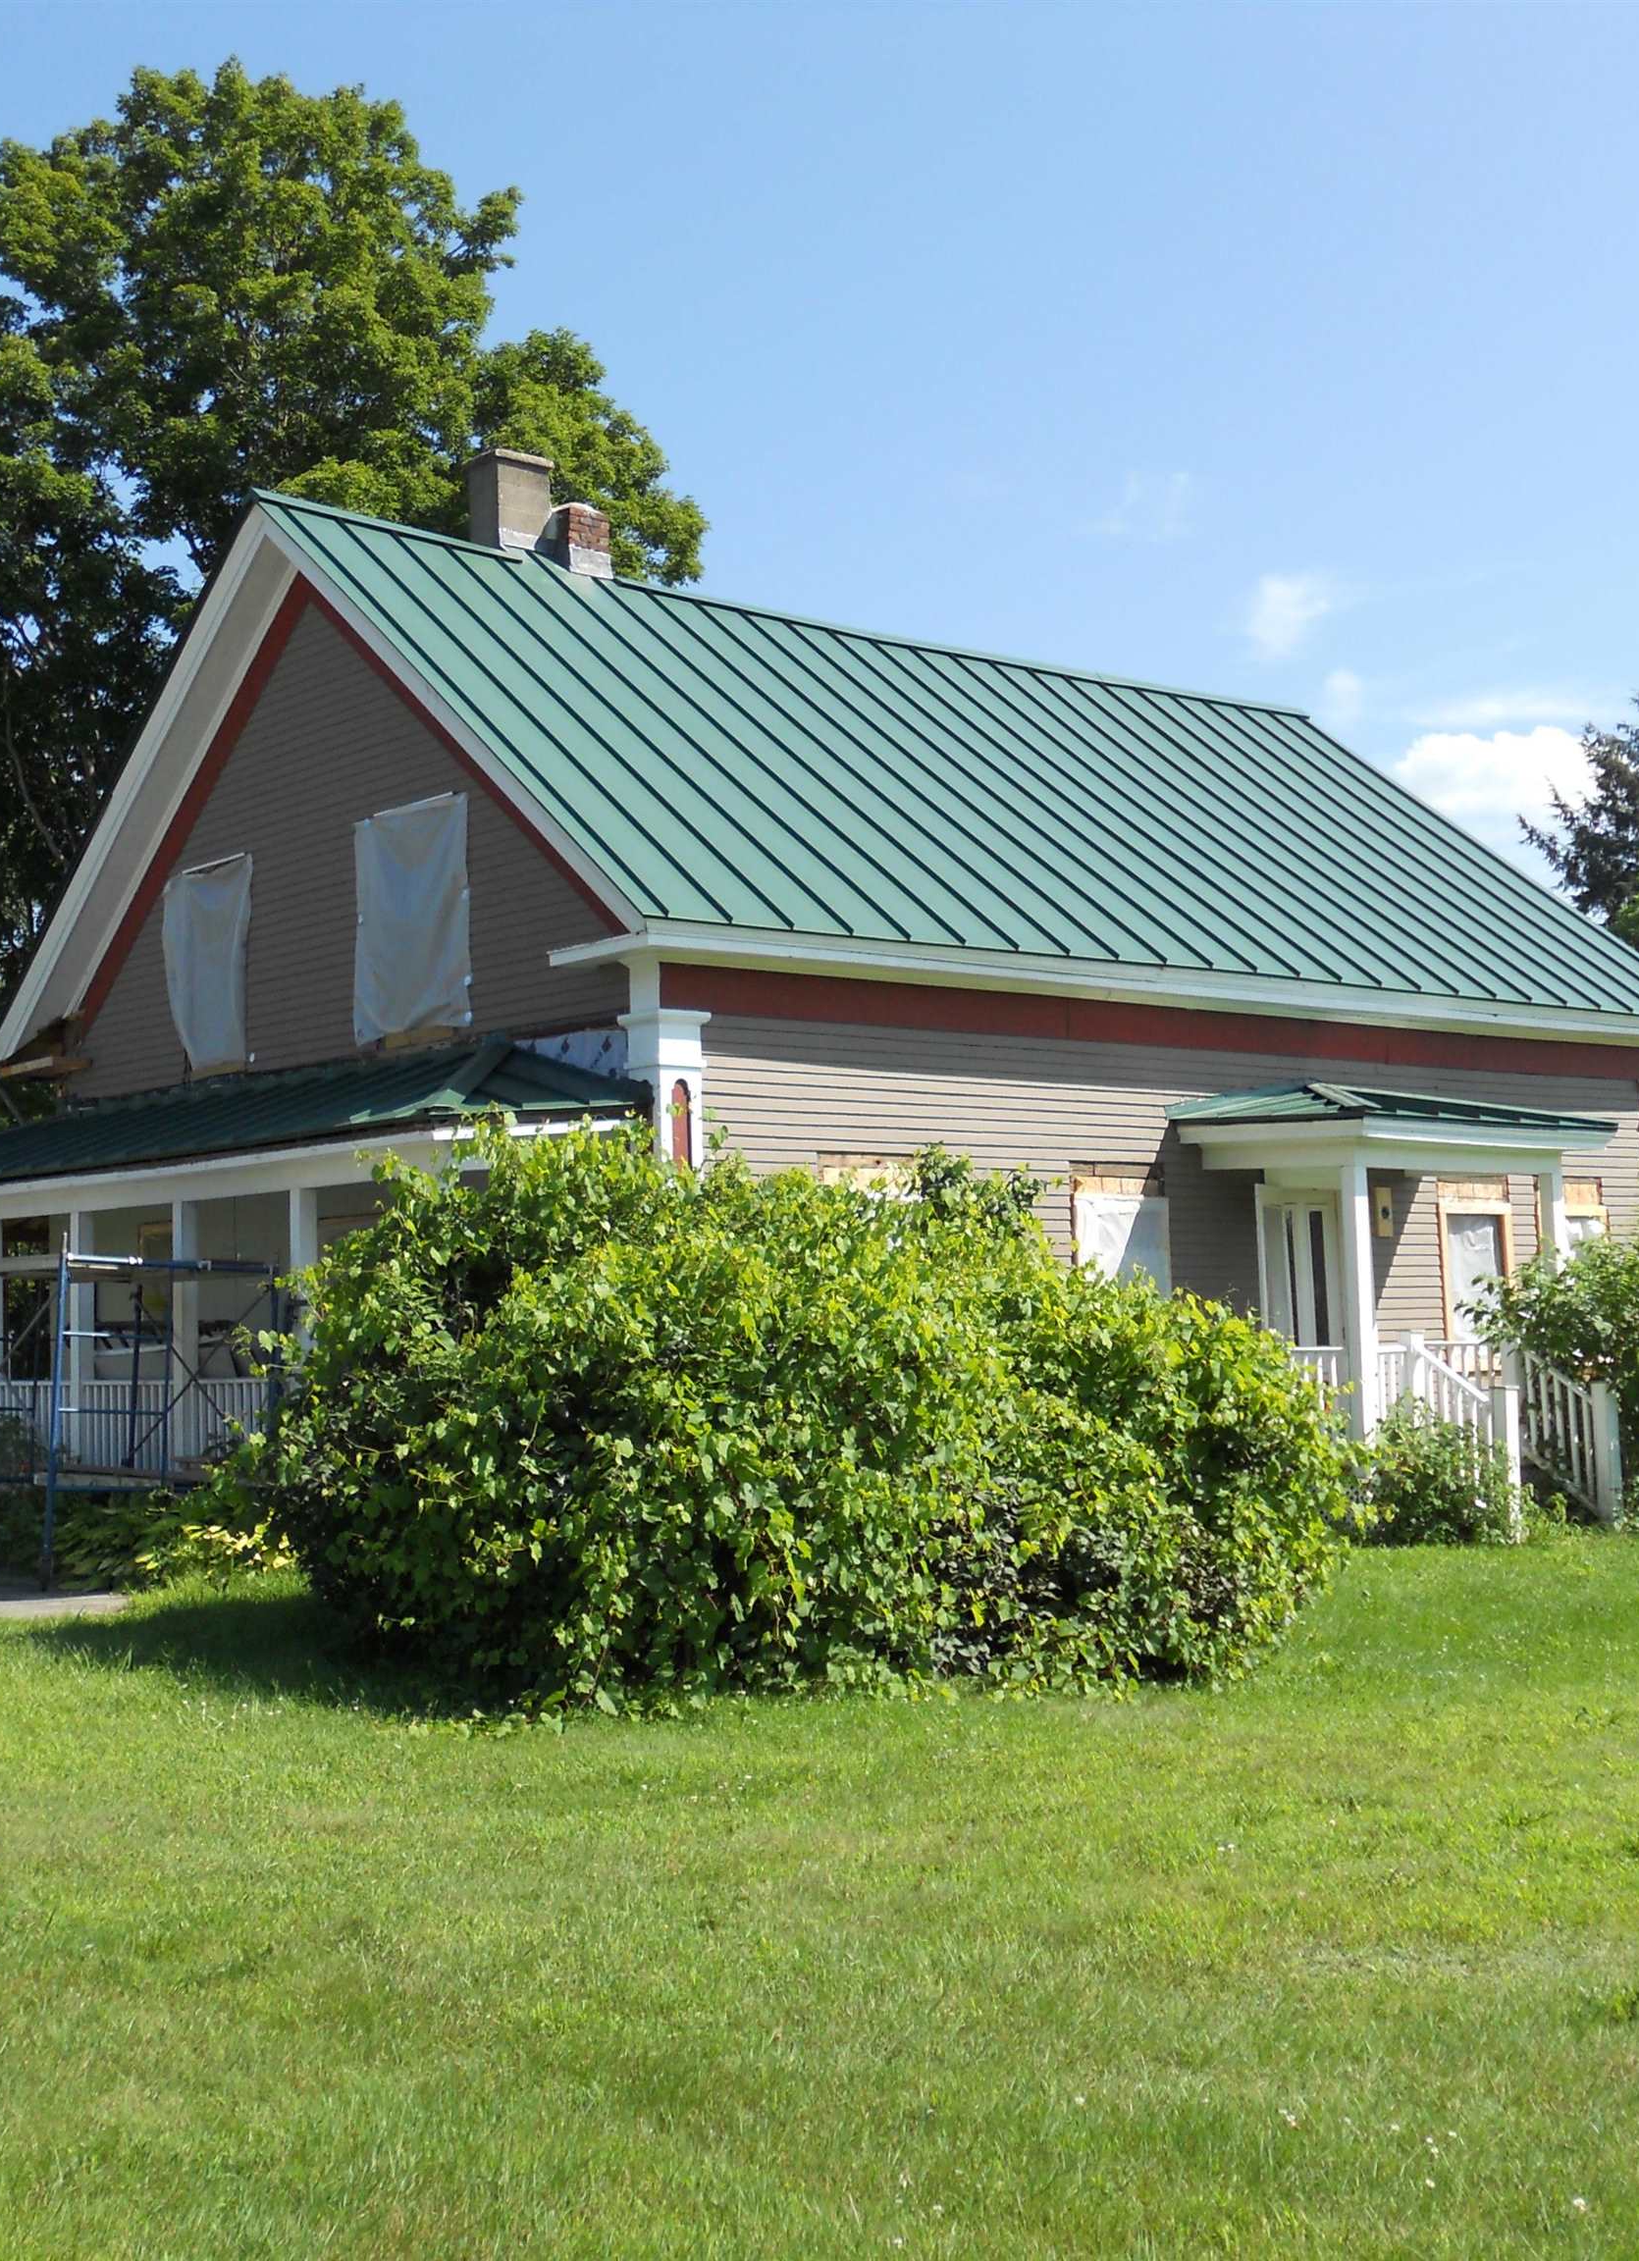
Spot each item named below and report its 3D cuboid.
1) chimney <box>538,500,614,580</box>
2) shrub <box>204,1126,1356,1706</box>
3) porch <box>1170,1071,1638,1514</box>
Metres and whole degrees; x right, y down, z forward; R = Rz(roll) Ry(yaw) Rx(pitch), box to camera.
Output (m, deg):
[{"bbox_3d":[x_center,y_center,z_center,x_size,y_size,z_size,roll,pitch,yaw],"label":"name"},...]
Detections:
[{"bbox_3d":[-2.203,-5.322,25.358,0.482,0.719,0.419,2,-6,-43],"label":"chimney"},{"bbox_3d":[-0.215,1.381,14.501,5.800,2.756,4.000,-2,-4,-1],"label":"shrub"},{"bbox_3d":[5.245,1.408,23.808,3.831,3.922,2.502,2,-6,-43],"label":"porch"}]

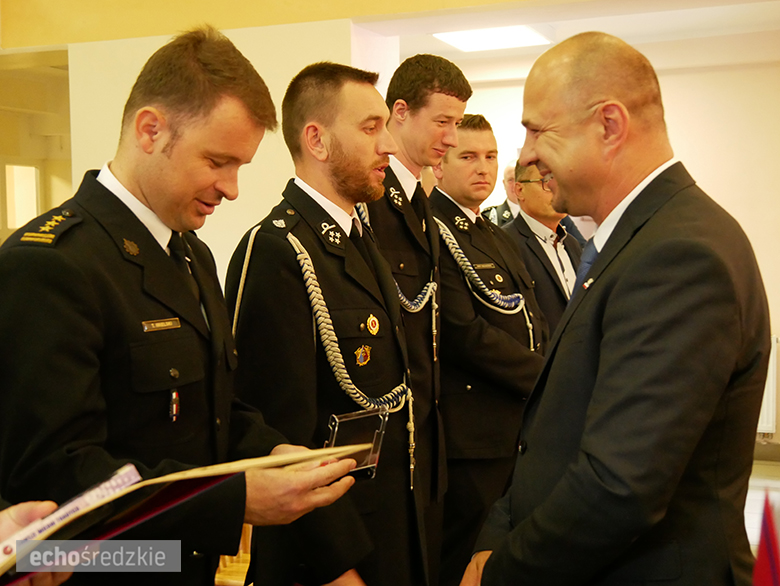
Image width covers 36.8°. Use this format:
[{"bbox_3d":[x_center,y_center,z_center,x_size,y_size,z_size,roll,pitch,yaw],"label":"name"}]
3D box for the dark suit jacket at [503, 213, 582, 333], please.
[{"bbox_3d":[0.490,0.110,3.770,0.310,0.750,0.530,3,5,43],"label":"dark suit jacket"}]

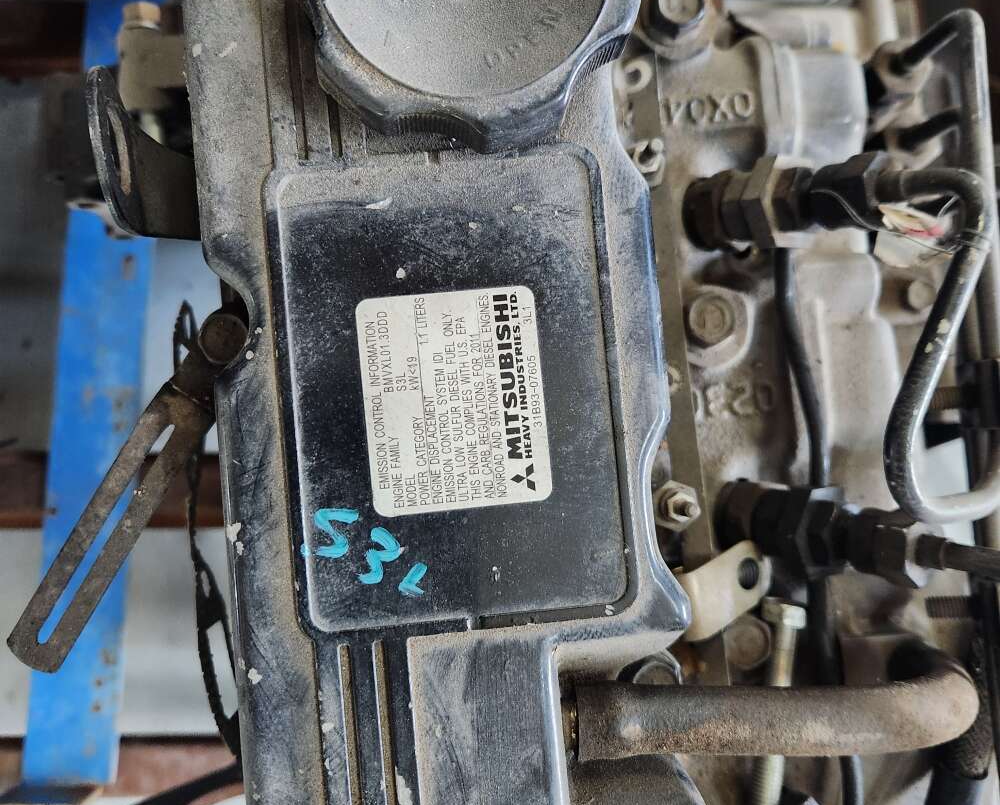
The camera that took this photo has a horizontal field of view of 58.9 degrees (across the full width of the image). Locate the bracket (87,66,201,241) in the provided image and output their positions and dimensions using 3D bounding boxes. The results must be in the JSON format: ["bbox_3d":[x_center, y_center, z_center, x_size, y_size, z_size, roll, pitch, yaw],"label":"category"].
[{"bbox_3d":[-0.089,-0.064,0.232,0.022,0.034,0.038,-5,88,-1],"label":"bracket"}]

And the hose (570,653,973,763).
[{"bbox_3d":[0.067,0.076,0.225,0.101,0.034,0.020,-1,87,-1],"label":"hose"}]

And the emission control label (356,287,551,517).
[{"bbox_3d":[-0.010,0.000,0.198,0.040,0.001,0.050,-4,88,-1],"label":"emission control label"}]

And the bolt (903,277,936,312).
[{"bbox_3d":[0.142,-0.036,0.300,0.011,0.009,0.011,-6,86,14],"label":"bolt"}]

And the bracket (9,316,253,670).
[{"bbox_3d":[-0.109,0.026,0.262,0.019,0.012,0.116,30,87,0],"label":"bracket"}]

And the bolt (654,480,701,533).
[{"bbox_3d":[0.047,0.027,0.229,0.013,0.018,0.013,-5,88,-1],"label":"bolt"}]

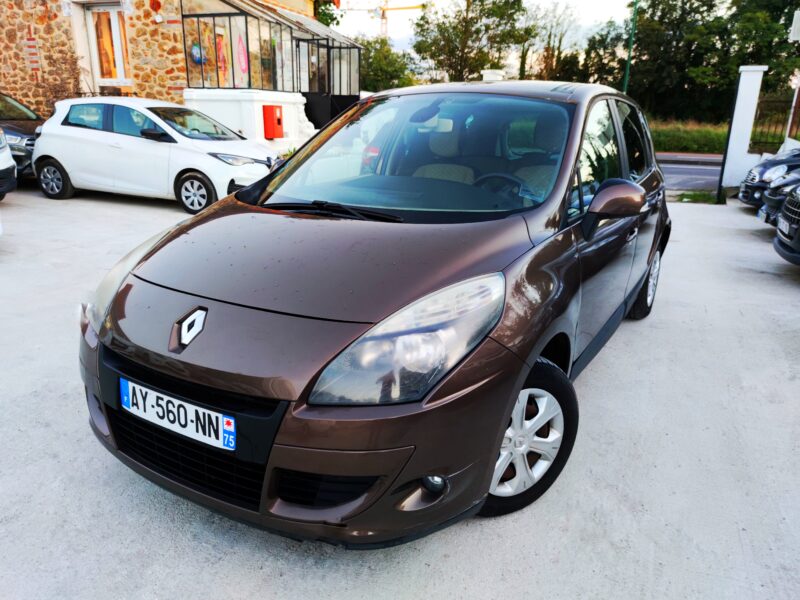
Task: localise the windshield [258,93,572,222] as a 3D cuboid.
[{"bbox_3d":[0.016,-0.673,2.533,1.420,0.160,1.100,10,48,30],"label":"windshield"}]

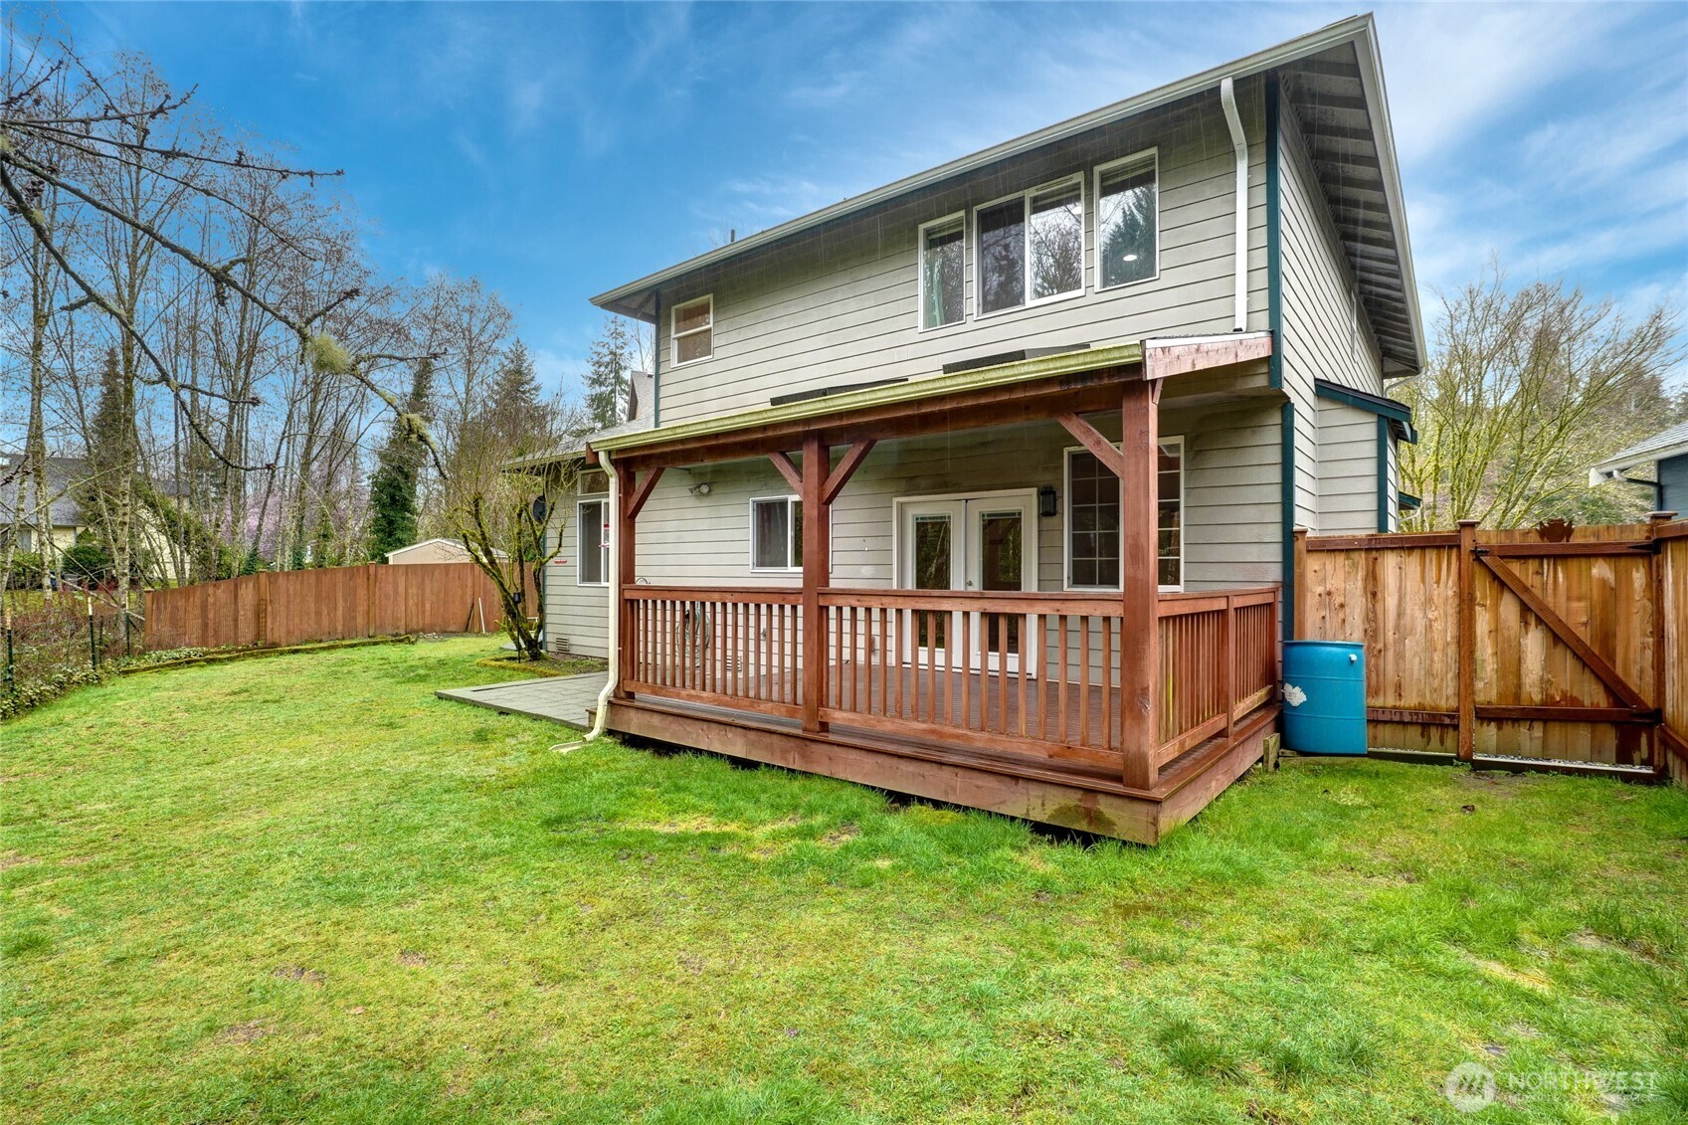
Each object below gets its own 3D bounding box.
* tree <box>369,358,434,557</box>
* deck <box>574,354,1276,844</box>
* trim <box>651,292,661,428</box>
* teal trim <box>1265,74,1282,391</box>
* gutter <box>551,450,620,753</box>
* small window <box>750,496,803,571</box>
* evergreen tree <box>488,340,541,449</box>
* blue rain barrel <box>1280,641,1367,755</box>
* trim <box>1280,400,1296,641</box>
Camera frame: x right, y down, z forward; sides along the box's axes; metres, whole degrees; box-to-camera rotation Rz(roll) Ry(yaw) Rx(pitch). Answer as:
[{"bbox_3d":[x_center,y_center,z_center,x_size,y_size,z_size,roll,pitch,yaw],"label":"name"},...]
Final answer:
[{"bbox_3d":[-16.540,-2.842,28.000,2.700,9.480,2.700,0,-1,0],"label":"tree"},{"bbox_3d":[0.794,-0.181,6.689,4.950,3.450,4.050,0,-1,38],"label":"deck"},{"bbox_3d":[-2.853,-2.792,11.448,0.100,2.600,0.050,0,-1,38],"label":"trim"},{"bbox_3d":[3.655,-2.813,6.341,0.095,2.700,0.040,0,-1,38],"label":"teal trim"},{"bbox_3d":[-2.222,0.300,6.503,0.160,2.580,0.650,0,-1,38],"label":"gutter"},{"bbox_3d":[-0.758,-0.391,10.517,1.520,1.060,0.090,0,-1,38],"label":"small window"},{"bbox_3d":[-16.668,-4.647,38.000,4.500,13.290,4.500,0,-1,0],"label":"evergreen tree"},{"bbox_3d":[4.061,1.122,6.343,0.600,0.876,0.600,0,-1,38],"label":"blue rain barrel"},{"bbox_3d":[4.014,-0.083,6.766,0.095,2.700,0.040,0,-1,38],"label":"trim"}]

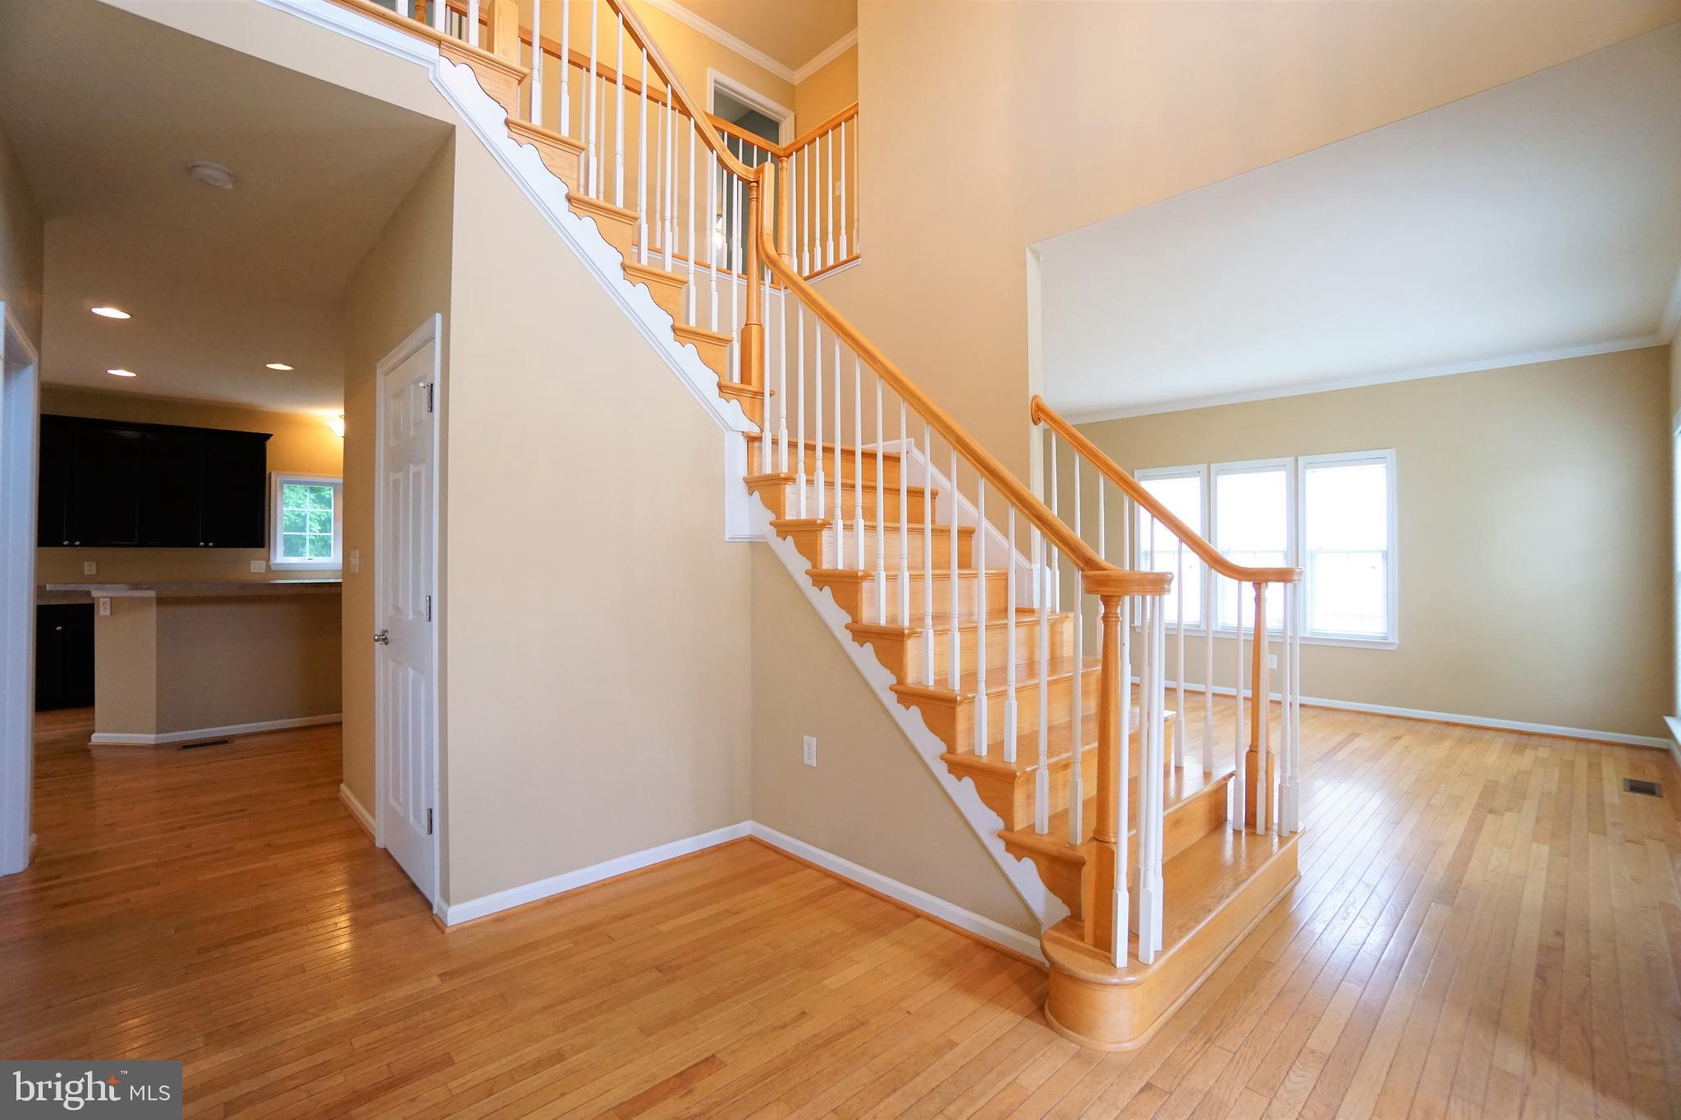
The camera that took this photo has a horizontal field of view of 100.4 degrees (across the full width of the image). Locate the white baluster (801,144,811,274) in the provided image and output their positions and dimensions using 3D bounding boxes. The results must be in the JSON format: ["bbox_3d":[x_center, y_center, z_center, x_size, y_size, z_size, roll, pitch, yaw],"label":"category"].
[{"bbox_3d":[-0.216,-2.239,4.482,0.034,0.855,0.034,0,0,-44],"label":"white baluster"}]

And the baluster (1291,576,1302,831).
[{"bbox_3d":[1.753,0.567,2.704,0.034,0.965,0.034,0,0,-44],"label":"baluster"}]

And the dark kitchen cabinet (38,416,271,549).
[{"bbox_3d":[-6.116,-0.647,6.234,1.600,1.075,0.340,0,0,-44],"label":"dark kitchen cabinet"}]

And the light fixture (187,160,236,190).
[{"bbox_3d":[-2.397,-1.468,2.671,0.145,0.050,0.145,0,0,-44],"label":"light fixture"}]

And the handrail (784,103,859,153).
[{"bbox_3d":[-0.127,-2.697,4.396,0.058,0.060,0.665,0,0,-44],"label":"handrail"}]

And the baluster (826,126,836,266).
[{"bbox_3d":[-0.060,-2.240,4.327,0.034,0.855,0.034,0,0,-44],"label":"baluster"}]

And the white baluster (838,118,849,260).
[{"bbox_3d":[0.021,-2.236,4.246,0.034,0.855,0.034,0,0,-44],"label":"white baluster"}]

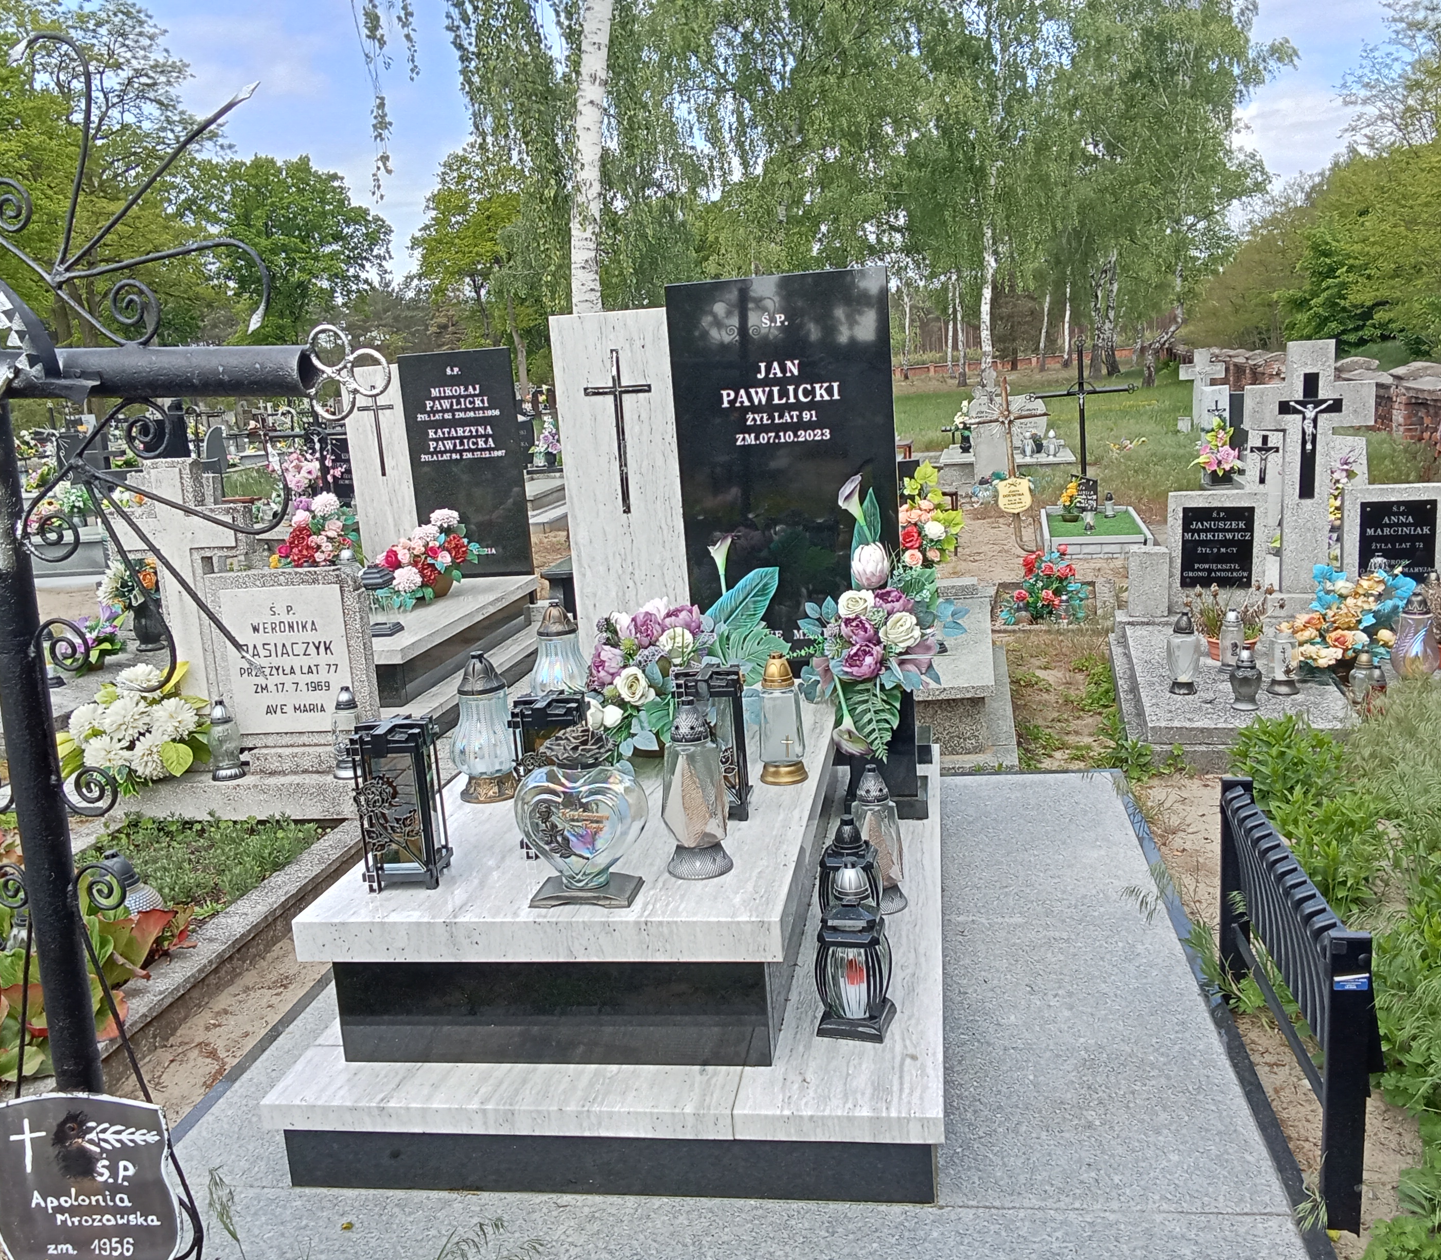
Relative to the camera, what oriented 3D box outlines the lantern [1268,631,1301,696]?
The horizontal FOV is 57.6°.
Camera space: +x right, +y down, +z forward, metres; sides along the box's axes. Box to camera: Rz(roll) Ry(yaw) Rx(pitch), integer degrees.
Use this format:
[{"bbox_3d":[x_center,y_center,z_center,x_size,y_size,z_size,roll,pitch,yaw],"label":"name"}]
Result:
[{"bbox_3d":[2.034,0.111,4.728,0.112,0.225,0.112,-3,11,10],"label":"lantern"}]

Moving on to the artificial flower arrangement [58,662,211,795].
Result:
[{"bbox_3d":[-2.090,0.350,4.694,0.480,0.440,0.320,-4,11,5],"label":"artificial flower arrangement"}]

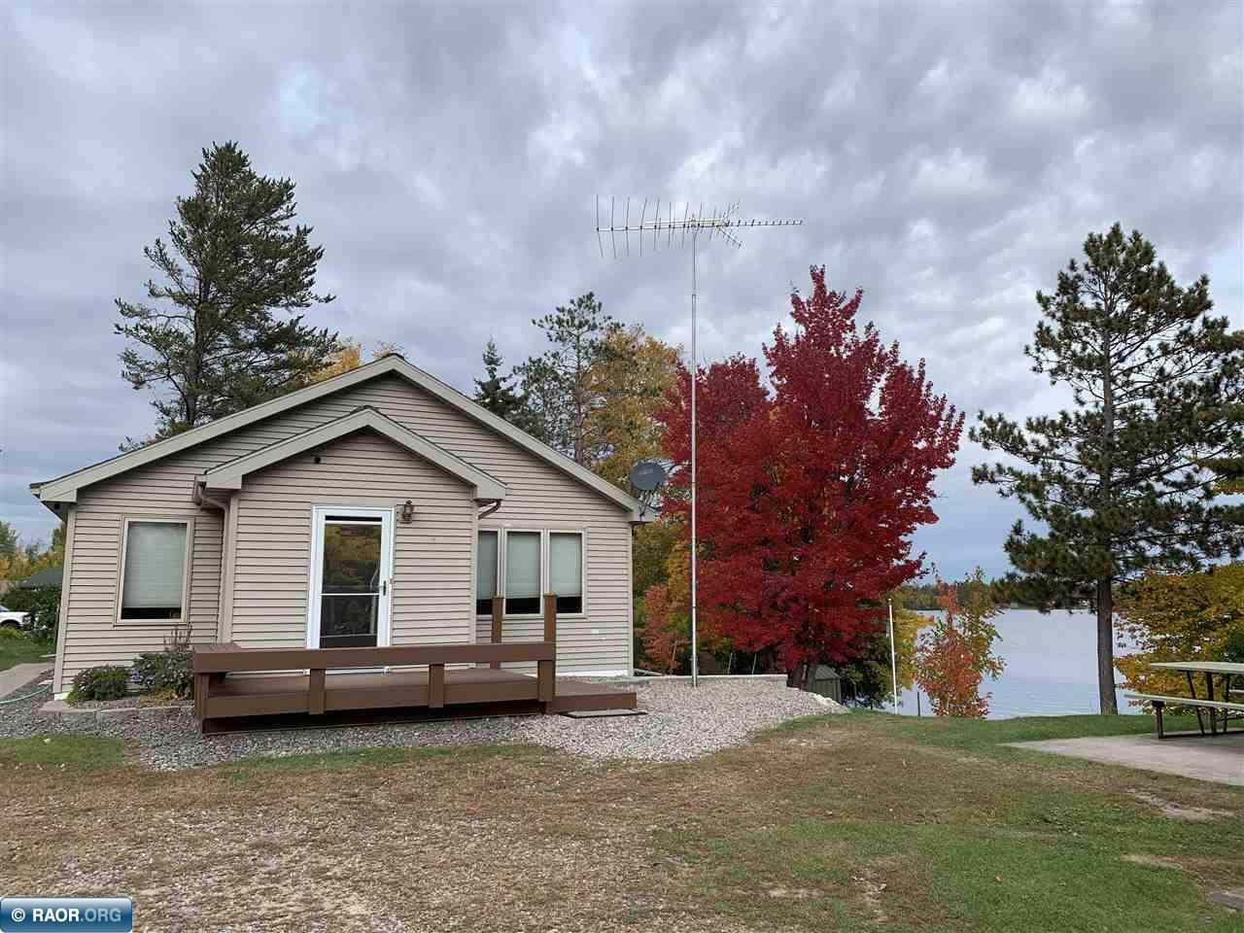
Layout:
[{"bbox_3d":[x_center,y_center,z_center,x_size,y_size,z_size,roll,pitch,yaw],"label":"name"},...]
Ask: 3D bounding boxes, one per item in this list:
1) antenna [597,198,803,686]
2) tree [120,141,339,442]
[{"bbox_3d":[1.221,-0.433,14.673,3.360,7.620,2.580,0,-8,6],"label":"antenna"},{"bbox_3d":[-12.607,-2.529,29.992,6.700,16.100,6.500,3,-8,-23],"label":"tree"}]

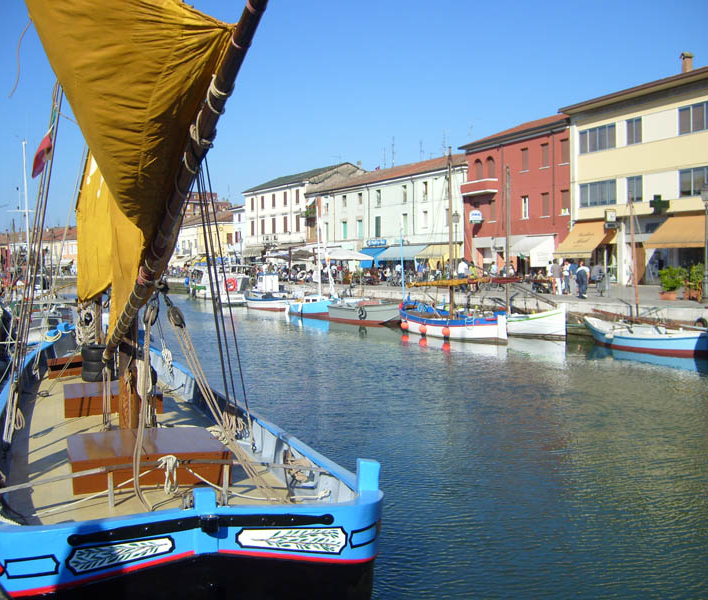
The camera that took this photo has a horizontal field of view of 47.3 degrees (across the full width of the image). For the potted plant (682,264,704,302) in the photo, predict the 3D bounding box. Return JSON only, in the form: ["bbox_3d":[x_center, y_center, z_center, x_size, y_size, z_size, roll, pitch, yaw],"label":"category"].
[{"bbox_3d":[14.019,-0.725,33.500,0.700,1.450,0.750,-1,3,-24],"label":"potted plant"}]

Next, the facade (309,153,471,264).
[{"bbox_3d":[5.287,-7.478,78.355,8.000,10.850,27.883,-2,3,-30],"label":"facade"}]

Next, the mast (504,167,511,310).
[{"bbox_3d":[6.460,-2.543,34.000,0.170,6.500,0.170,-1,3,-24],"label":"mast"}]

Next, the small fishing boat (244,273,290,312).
[{"bbox_3d":[-5.554,-0.529,51.622,2.000,2.600,6.200,-2,3,-35],"label":"small fishing boat"}]

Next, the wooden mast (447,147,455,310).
[{"bbox_3d":[3.933,-2.611,32.750,0.170,6.900,0.170,-2,3,-21],"label":"wooden mast"}]

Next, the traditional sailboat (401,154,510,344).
[{"bbox_3d":[3.845,-2.369,32.961,2.700,7.400,9.000,-2,3,-21],"label":"traditional sailboat"}]

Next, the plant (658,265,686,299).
[{"bbox_3d":[12.648,-0.683,32.235,0.950,1.300,0.970,-2,3,-24],"label":"plant"}]

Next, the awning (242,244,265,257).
[{"bbox_3d":[-12.512,-5.972,99.849,1.000,1.300,5.174,-2,3,-34],"label":"awning"}]

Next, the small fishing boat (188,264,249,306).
[{"bbox_3d":[-10.371,-1.201,62.057,2.900,2.800,9.500,-2,3,-21],"label":"small fishing boat"}]

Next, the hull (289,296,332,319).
[{"bbox_3d":[-2.249,0.267,45.493,1.900,1.100,4.800,-2,3,-30],"label":"hull"}]

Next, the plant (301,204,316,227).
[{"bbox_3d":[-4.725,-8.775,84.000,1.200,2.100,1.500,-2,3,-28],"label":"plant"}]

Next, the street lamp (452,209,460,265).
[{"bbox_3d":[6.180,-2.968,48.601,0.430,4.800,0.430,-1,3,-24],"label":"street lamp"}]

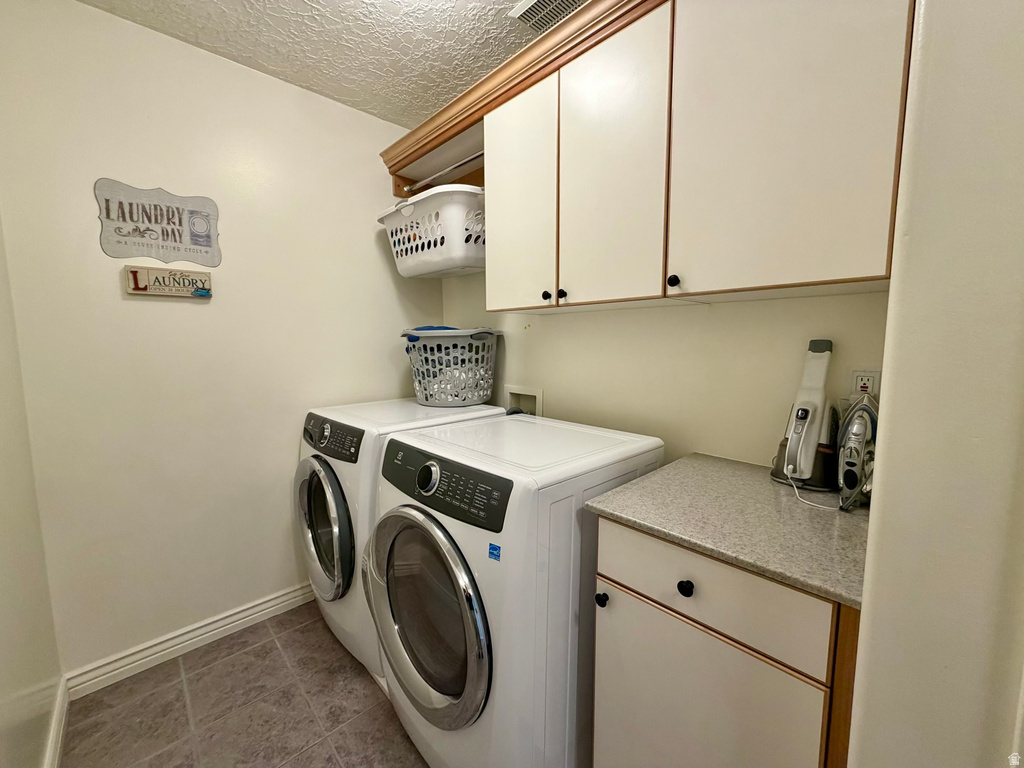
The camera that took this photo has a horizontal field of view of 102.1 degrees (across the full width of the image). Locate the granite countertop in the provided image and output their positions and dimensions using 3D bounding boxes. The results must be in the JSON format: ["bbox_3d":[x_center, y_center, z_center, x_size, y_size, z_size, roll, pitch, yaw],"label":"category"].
[{"bbox_3d":[0.573,0.291,0.999,0.620,0.030,0.515,-6,8,-42],"label":"granite countertop"}]

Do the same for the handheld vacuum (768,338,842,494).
[{"bbox_3d":[0.789,0.072,1.100,0.120,0.380,0.145,-4,7,-31],"label":"handheld vacuum"}]

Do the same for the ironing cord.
[{"bbox_3d":[0.719,0.247,0.993,0.115,0.055,0.125,-6,8,-42],"label":"ironing cord"}]

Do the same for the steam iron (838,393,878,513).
[{"bbox_3d":[0.798,0.154,0.951,0.130,0.252,0.105,-6,8,-42],"label":"steam iron"}]

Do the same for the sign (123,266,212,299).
[{"bbox_3d":[-1.316,-0.390,1.600,0.253,0.100,0.018,-6,8,-42],"label":"sign"}]

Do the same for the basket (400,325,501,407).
[{"bbox_3d":[-0.291,-0.085,2.031,0.450,0.360,0.500,-6,8,-42],"label":"basket"}]

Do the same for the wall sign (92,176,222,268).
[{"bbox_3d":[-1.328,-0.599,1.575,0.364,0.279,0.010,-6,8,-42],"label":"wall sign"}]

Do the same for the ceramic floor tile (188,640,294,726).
[{"bbox_3d":[-1.046,1.137,1.595,0.312,0.010,0.312,-6,8,-42],"label":"ceramic floor tile"}]

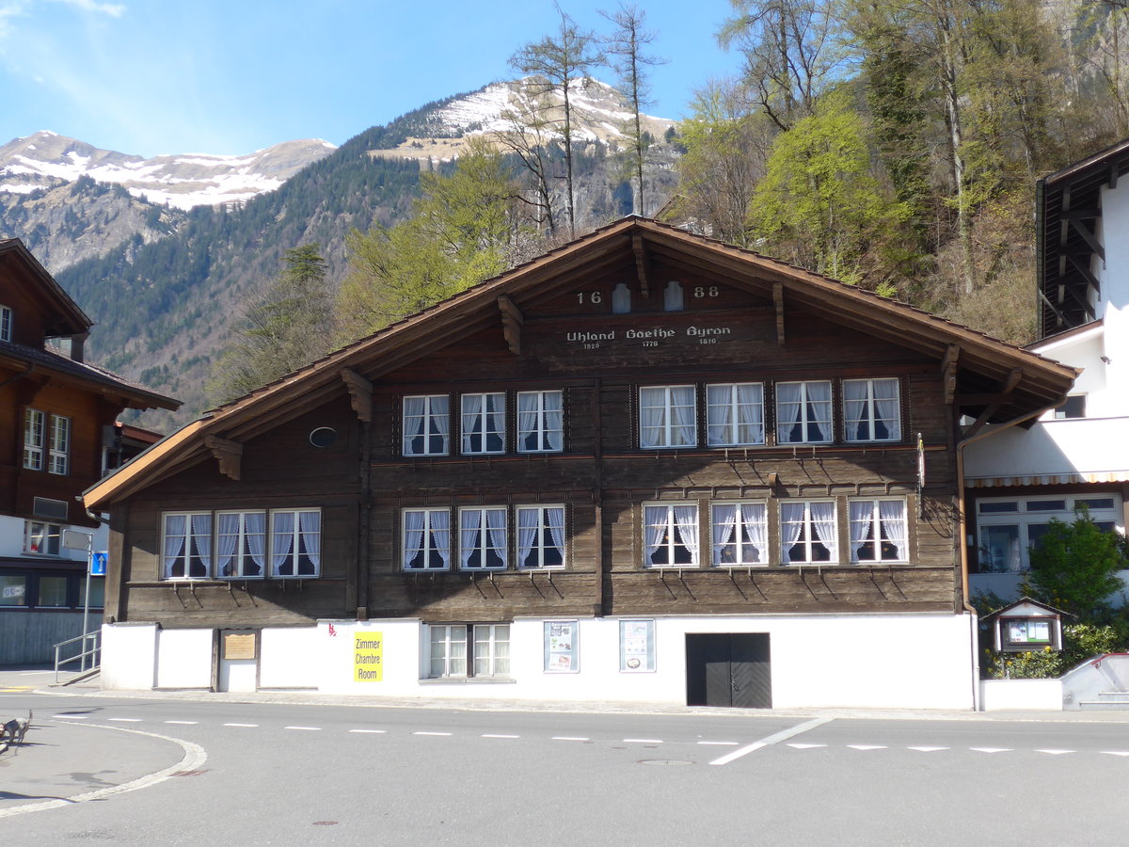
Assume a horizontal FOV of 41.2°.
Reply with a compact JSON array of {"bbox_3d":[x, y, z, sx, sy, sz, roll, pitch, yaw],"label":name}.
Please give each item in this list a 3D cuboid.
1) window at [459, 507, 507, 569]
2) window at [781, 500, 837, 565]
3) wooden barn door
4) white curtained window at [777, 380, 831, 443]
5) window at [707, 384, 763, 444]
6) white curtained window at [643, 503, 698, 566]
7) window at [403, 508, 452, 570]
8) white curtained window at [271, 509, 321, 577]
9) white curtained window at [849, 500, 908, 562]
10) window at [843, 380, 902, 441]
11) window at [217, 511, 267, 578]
[{"bbox_3d":[-1.623,2.300,30.158,0.963,1.251,0.130,-2,-9,11],"label":"window"},{"bbox_3d":[4.656,2.060,28.650,1.069,1.241,0.120,-2,-9,11],"label":"window"},{"bbox_3d":[3.186,4.783,29.086,1.653,1.415,0.120,-2,-9,11],"label":"wooden barn door"},{"bbox_3d":[4.633,-0.217,28.993,1.051,1.182,0.120,-2,-9,11],"label":"white curtained window"},{"bbox_3d":[3.364,-0.180,29.532,1.123,1.239,0.130,-2,-9,11],"label":"window"},{"bbox_3d":[2.071,2.145,29.158,1.060,1.260,0.120,-2,-9,11],"label":"white curtained window"},{"bbox_3d":[-2.778,2.323,30.107,0.987,1.249,0.120,-2,-9,11],"label":"window"},{"bbox_3d":[-5.509,2.449,30.638,1.071,1.380,0.120,-2,-9,11],"label":"white curtained window"},{"bbox_3d":[5.940,2.021,28.398,1.066,1.239,0.120,-2,-9,11],"label":"white curtained window"},{"bbox_3d":[5.947,-0.254,29.023,1.057,1.208,0.130,-2,-9,11],"label":"window"},{"bbox_3d":[-6.685,2.507,31.145,1.081,1.380,0.130,-2,-9,11],"label":"window"}]

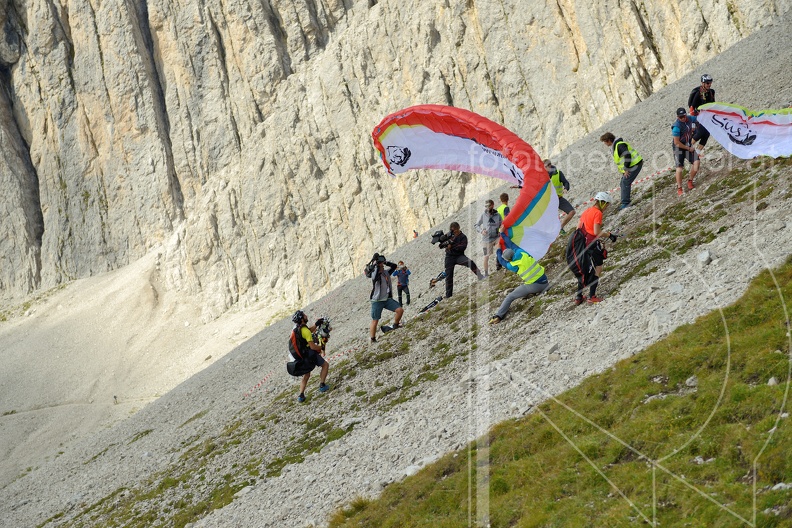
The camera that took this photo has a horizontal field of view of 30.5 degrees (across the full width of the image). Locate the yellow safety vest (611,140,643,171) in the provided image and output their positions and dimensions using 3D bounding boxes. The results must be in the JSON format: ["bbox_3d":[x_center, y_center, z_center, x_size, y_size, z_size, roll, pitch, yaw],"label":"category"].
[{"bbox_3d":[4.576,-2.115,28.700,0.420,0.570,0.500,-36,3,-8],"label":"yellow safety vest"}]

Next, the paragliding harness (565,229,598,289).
[{"bbox_3d":[2.939,-0.087,23.000,0.500,0.940,0.480,-1,4,-15],"label":"paragliding harness"}]

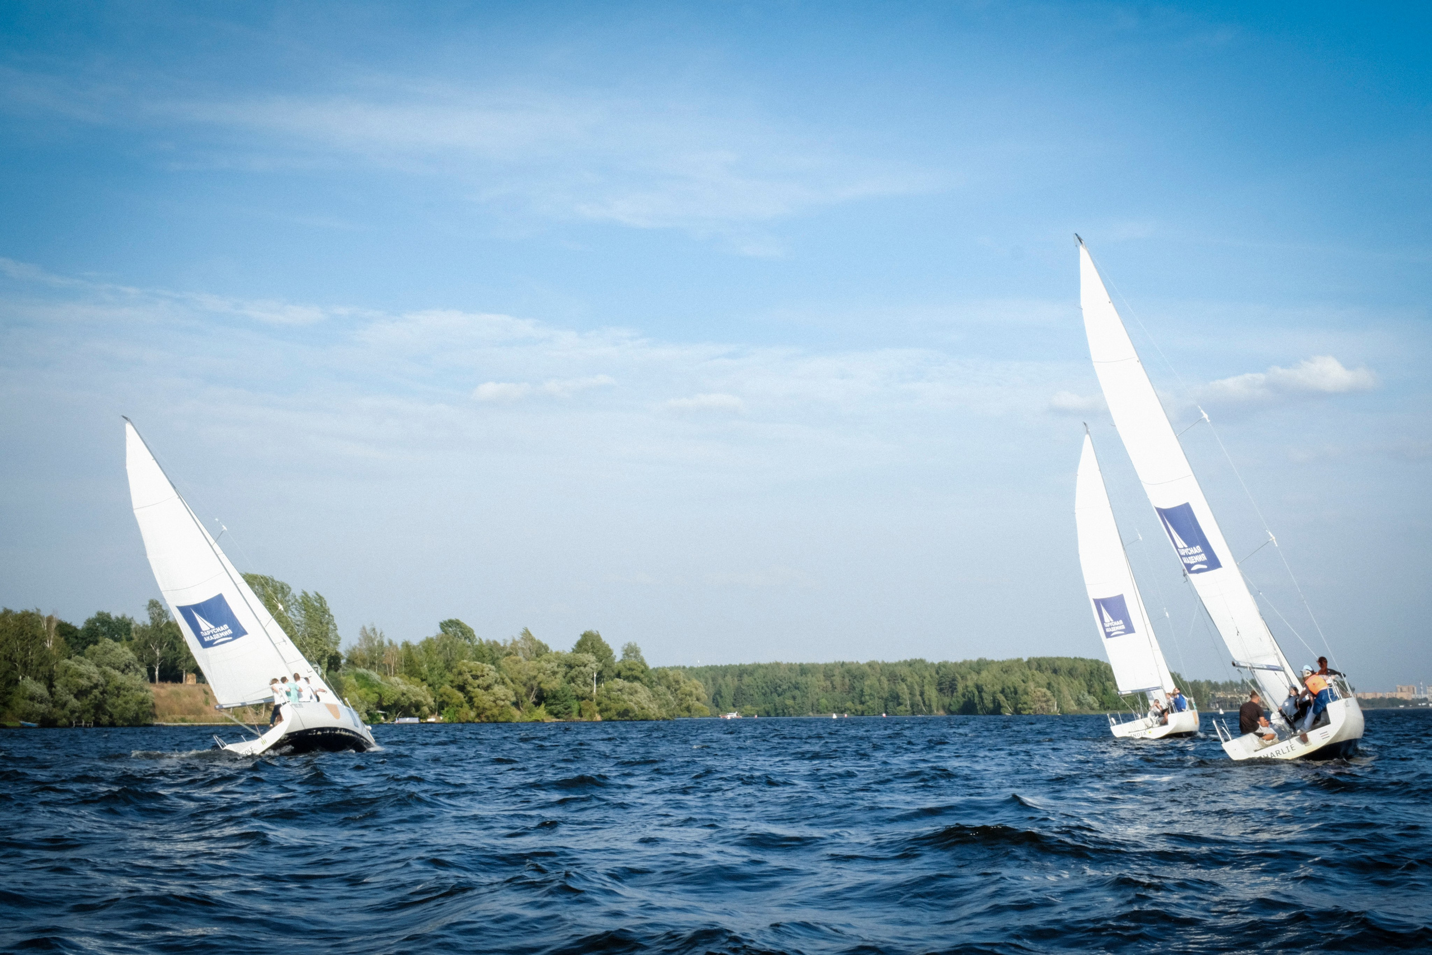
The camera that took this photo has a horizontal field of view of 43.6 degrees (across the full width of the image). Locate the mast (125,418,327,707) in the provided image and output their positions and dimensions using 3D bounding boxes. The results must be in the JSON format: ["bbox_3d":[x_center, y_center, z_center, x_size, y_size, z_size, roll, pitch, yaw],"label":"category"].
[{"bbox_3d":[-16.140,2.504,52.687,0.750,10.500,3.900,-42,-15,22],"label":"mast"}]

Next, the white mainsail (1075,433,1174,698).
[{"bbox_3d":[14.800,3.253,69.488,0.750,10.500,3.900,-24,-15,39],"label":"white mainsail"}]

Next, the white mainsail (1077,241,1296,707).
[{"bbox_3d":[9.033,-0.657,38.005,0.750,10.500,3.900,-31,-18,30],"label":"white mainsail"}]

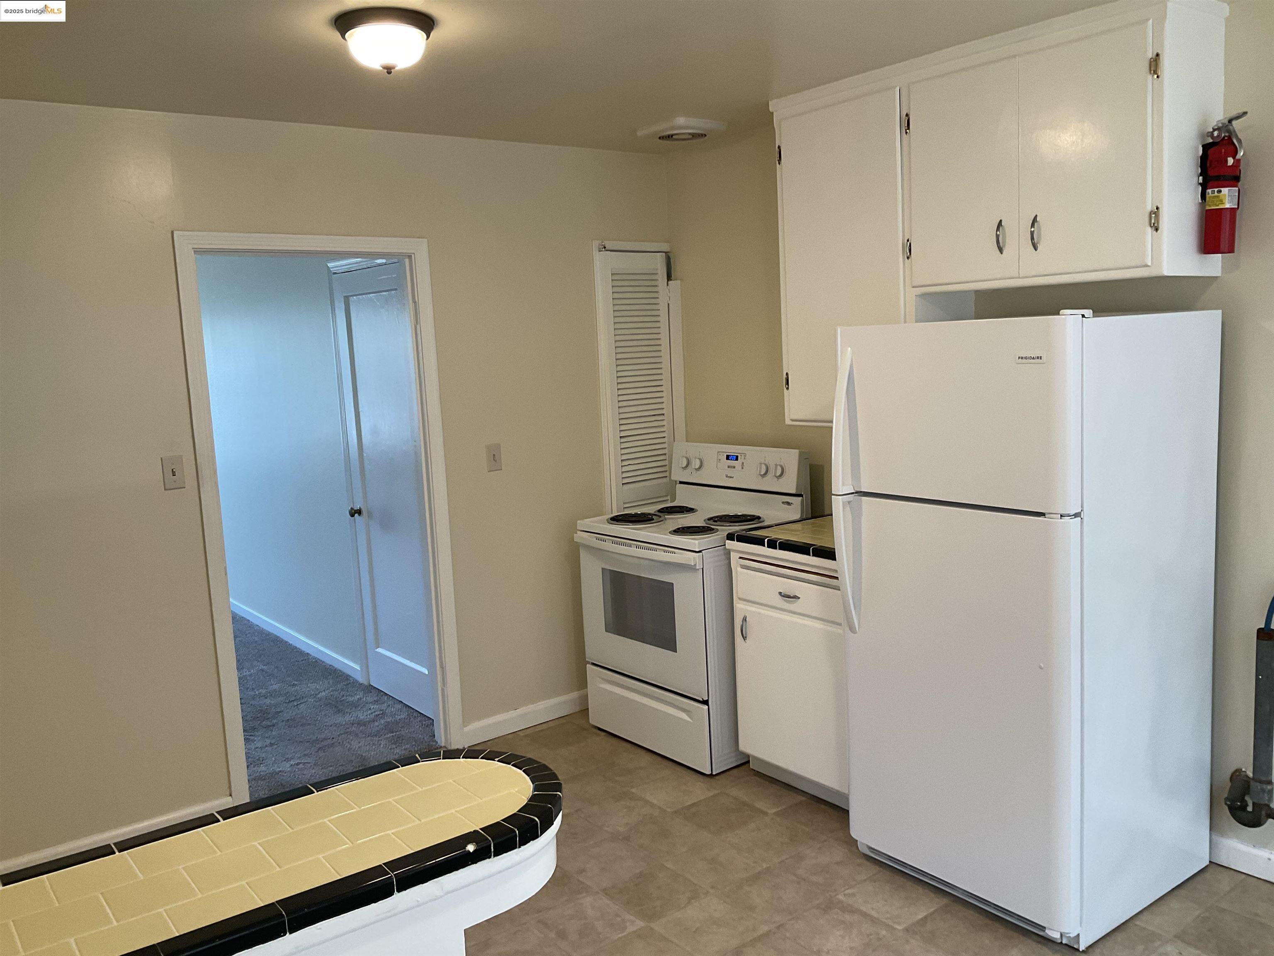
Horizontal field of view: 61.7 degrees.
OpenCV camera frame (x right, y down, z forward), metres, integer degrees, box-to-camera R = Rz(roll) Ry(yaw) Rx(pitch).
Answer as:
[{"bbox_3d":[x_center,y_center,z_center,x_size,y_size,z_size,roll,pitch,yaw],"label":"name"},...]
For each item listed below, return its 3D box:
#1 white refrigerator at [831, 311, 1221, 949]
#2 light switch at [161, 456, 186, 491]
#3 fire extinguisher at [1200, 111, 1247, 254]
[{"bbox_3d":[1.126,0.364,3.157,0.799,1.661,0.738,-8,9,-37],"label":"white refrigerator"},{"bbox_3d":[-1.611,-0.017,3.711,0.071,0.116,0.018,-8,9,-37],"label":"light switch"},{"bbox_3d":[1.584,-0.792,2.888,0.095,0.364,0.130,-8,9,-37],"label":"fire extinguisher"}]

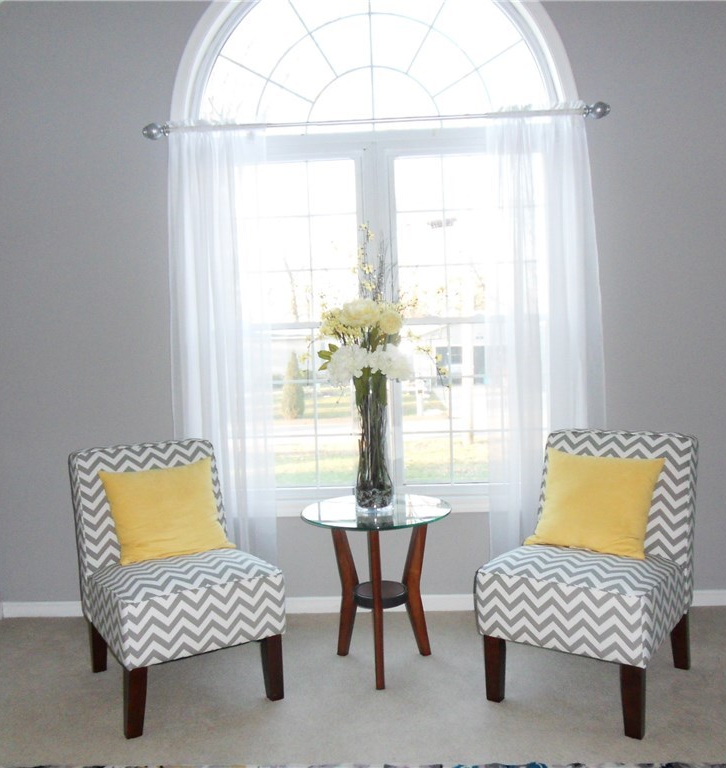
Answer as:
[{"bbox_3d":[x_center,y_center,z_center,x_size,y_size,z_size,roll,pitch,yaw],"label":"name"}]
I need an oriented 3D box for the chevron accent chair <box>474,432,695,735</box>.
[{"bbox_3d":[0.853,0.649,2.610,0.556,0.846,0.790,-1,2,36],"label":"chevron accent chair"}]

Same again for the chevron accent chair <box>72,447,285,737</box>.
[{"bbox_3d":[-0.719,0.695,2.703,0.556,0.846,0.790,-3,2,-31],"label":"chevron accent chair"}]

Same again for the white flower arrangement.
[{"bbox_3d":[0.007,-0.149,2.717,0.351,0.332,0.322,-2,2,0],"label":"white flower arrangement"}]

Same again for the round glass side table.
[{"bbox_3d":[0.063,0.786,2.735,0.576,0.615,0.576,-2,2,0],"label":"round glass side table"}]

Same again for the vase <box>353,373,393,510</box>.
[{"bbox_3d":[0.043,0.220,2.738,0.135,0.517,0.135,-2,2,0],"label":"vase"}]

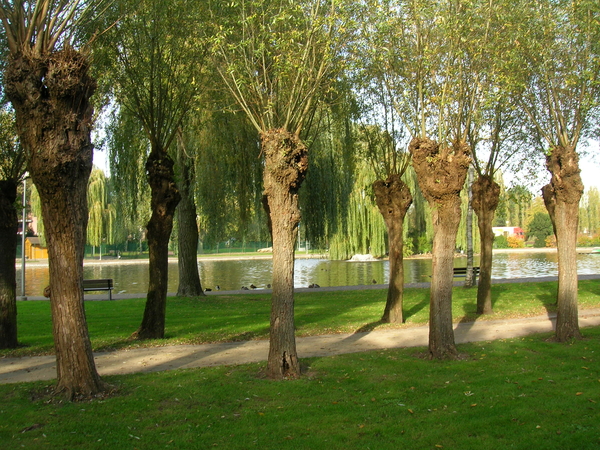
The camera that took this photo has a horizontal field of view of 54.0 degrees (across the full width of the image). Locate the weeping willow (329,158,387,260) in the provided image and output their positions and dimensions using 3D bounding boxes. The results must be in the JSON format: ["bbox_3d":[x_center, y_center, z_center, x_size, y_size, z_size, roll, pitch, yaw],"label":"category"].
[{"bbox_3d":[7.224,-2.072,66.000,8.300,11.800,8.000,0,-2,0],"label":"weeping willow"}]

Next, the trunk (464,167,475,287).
[{"bbox_3d":[7.104,0.084,24.700,0.370,5.050,0.360,0,-2,0],"label":"trunk"}]

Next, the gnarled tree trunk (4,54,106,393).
[{"bbox_3d":[-2.791,-0.017,6.700,1.120,4.000,1.000,0,-2,-18],"label":"gnarled tree trunk"}]

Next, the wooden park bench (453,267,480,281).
[{"bbox_3d":[7.063,2.198,25.000,1.900,0.770,0.600,1,-2,-23],"label":"wooden park bench"}]

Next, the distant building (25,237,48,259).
[{"bbox_3d":[-28.615,2.576,66.000,3.400,2.500,2.600,1,-2,-42],"label":"distant building"}]

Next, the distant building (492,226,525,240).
[{"bbox_3d":[40.493,1.854,115.000,7.500,3.300,3.000,0,-2,-3],"label":"distant building"}]

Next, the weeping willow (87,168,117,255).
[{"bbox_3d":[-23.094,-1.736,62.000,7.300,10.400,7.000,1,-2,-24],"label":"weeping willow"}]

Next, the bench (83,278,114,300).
[{"bbox_3d":[-7.068,2.155,19.600,1.800,0.760,0.600,1,-2,-23],"label":"bench"}]

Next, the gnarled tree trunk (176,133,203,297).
[{"bbox_3d":[-4.050,-0.385,21.600,0.950,6.000,0.900,0,-2,-18],"label":"gnarled tree trunk"}]

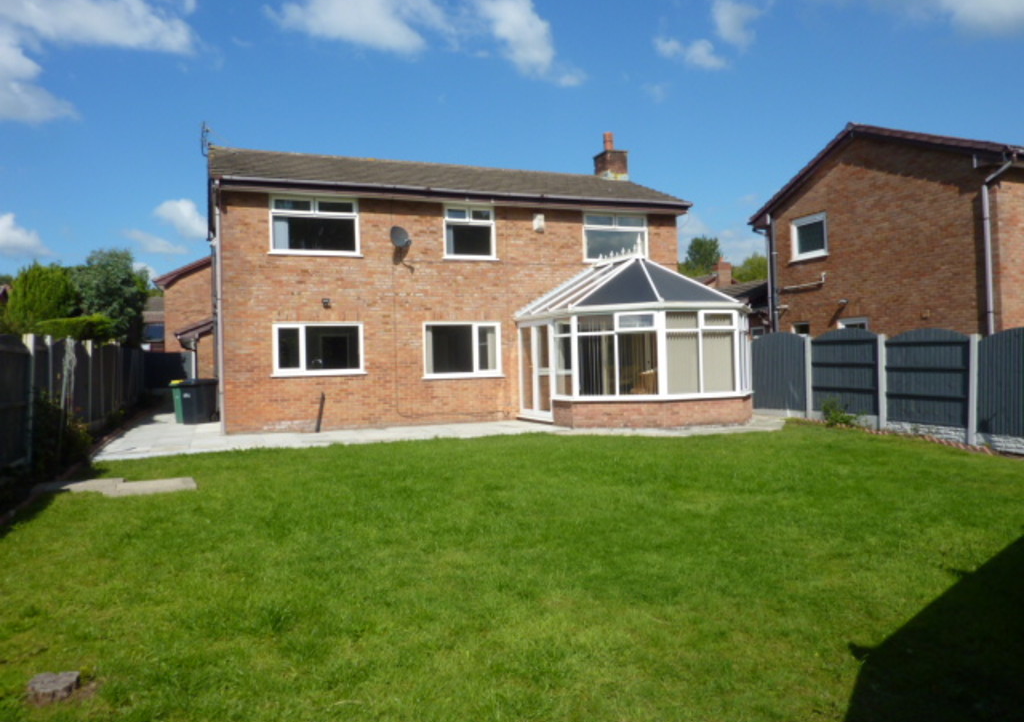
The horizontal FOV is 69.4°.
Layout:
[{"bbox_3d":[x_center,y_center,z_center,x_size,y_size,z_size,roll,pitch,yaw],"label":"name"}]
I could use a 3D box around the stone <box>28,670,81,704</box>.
[{"bbox_3d":[-2.096,1.498,3.386,0.212,0.066,0.206,-1,-1,-20],"label":"stone"}]

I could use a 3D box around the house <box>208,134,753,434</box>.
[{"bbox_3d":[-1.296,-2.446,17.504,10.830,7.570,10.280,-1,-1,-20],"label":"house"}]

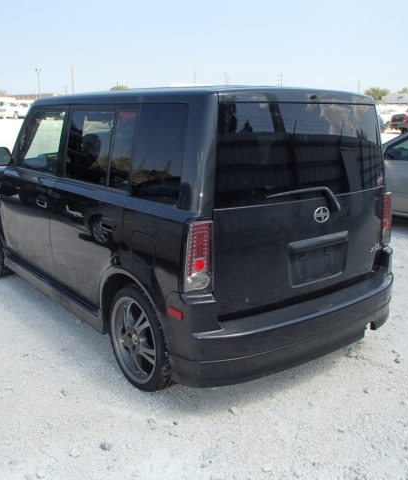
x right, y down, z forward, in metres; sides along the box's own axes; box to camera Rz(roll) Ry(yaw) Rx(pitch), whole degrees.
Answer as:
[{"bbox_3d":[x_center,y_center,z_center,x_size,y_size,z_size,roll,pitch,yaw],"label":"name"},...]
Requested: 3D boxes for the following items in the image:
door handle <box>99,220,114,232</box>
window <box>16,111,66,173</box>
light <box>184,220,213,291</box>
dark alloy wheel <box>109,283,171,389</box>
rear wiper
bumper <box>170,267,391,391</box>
[{"bbox_3d":[-0.546,-0.072,2.863,0.050,0.060,0.170,-11,19,-38],"label":"door handle"},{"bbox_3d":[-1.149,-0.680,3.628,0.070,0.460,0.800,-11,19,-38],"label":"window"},{"bbox_3d":[-0.022,0.088,2.367,0.130,0.355,0.120,-11,19,-38],"label":"light"},{"bbox_3d":[-0.319,0.542,2.946,0.205,0.587,0.587,-11,19,-38],"label":"dark alloy wheel"},{"bbox_3d":[0.516,-0.185,2.668,0.570,0.160,0.060,-11,19,-38],"label":"rear wiper"},{"bbox_3d":[0.548,0.377,2.944,1.670,0.465,0.375,-11,19,-38],"label":"bumper"}]

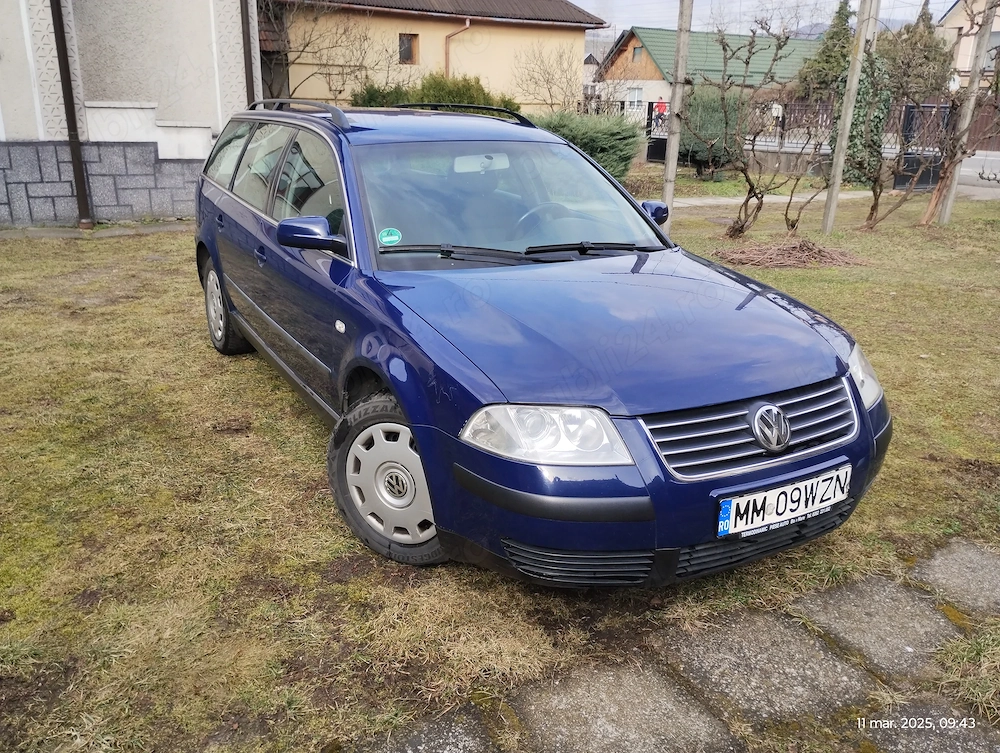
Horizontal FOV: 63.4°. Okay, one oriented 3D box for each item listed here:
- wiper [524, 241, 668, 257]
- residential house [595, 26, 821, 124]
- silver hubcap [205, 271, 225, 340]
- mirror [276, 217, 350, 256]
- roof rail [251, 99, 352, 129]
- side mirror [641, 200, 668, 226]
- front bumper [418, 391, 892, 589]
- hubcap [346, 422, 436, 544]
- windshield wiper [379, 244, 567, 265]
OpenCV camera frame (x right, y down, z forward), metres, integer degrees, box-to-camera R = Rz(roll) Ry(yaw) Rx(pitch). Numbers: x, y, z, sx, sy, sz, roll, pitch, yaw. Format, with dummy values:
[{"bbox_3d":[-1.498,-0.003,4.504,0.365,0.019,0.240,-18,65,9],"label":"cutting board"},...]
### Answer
[{"bbox_3d":[0.404,-0.525,3.343,0.700,0.060,0.080,-9,21,-29],"label":"wiper"},{"bbox_3d":[13.269,-16.550,46.720,13.520,5.910,7.510,-6,20,-22],"label":"residential house"},{"bbox_3d":[-1.704,-0.429,4.915,0.060,0.430,0.430,-9,21,-29],"label":"silver hubcap"},{"bbox_3d":[-0.694,-0.522,2.985,0.260,0.150,0.150,-9,21,-29],"label":"mirror"},{"bbox_3d":[-1.107,-1.382,4.215,0.080,0.115,1.840,-9,21,-29],"label":"roof rail"},{"bbox_3d":[0.759,-0.752,3.796,0.250,0.150,0.150,-9,21,-29],"label":"side mirror"},{"bbox_3d":[0.656,0.262,2.528,1.720,0.460,0.660,-9,21,-29],"label":"front bumper"},{"bbox_3d":[-0.326,0.355,2.674,0.425,0.425,0.060,11,20,25],"label":"hubcap"},{"bbox_3d":[-0.098,-0.460,3.069,0.740,0.065,0.100,-9,21,-29],"label":"windshield wiper"}]

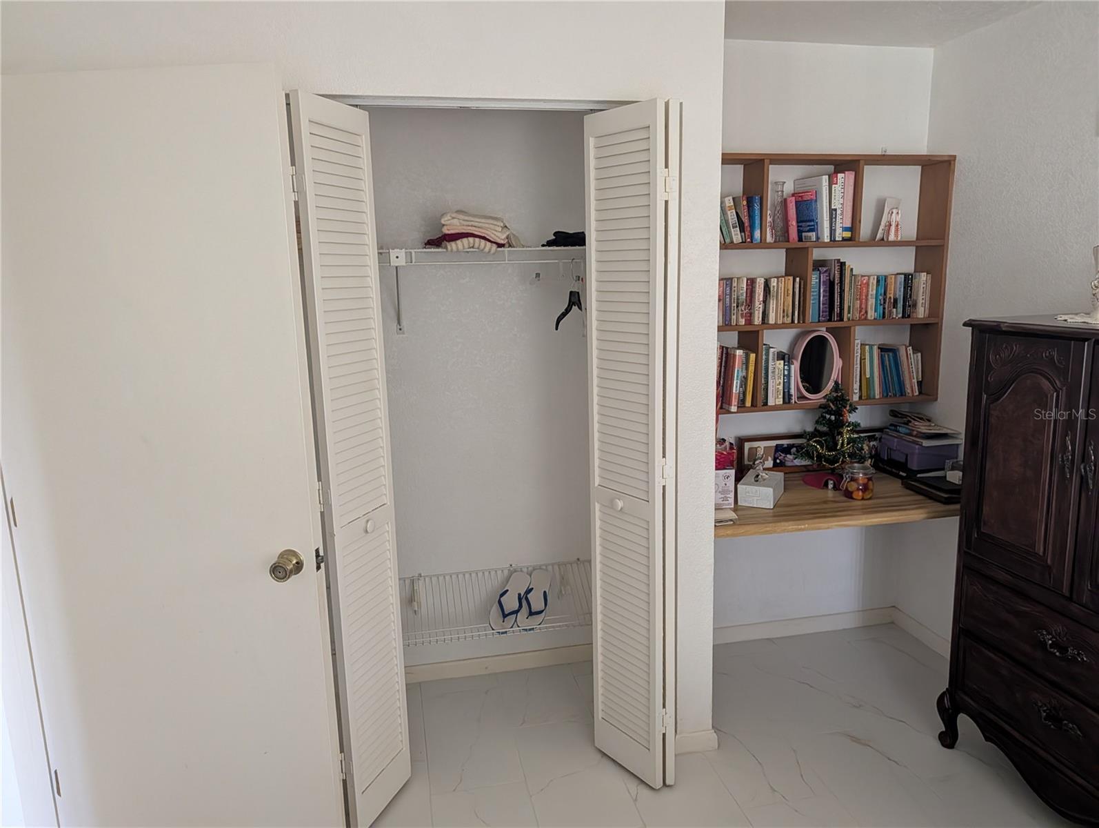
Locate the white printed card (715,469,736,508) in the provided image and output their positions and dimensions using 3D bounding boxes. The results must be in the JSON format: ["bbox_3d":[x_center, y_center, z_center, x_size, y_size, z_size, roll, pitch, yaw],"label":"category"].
[{"bbox_3d":[0.614,0.261,2.773,0.100,0.137,0.080,-2,11,-1],"label":"white printed card"}]

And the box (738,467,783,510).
[{"bbox_3d":[0.791,0.278,2.836,0.121,0.076,0.220,4,12,26],"label":"box"}]

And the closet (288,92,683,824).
[{"bbox_3d":[-0.208,0.112,2.509,1.150,2.070,0.850,-3,11,-11],"label":"closet"}]

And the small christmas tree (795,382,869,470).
[{"bbox_3d":[1.133,0.067,3.019,0.285,0.375,0.280,0,11,5],"label":"small christmas tree"}]

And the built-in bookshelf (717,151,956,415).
[{"bbox_3d":[0.986,-0.505,2.998,1.180,0.962,0.170,-3,11,-11],"label":"built-in bookshelf"}]

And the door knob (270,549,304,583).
[{"bbox_3d":[-0.620,0.360,1.792,0.066,0.066,0.062,-1,11,4],"label":"door knob"}]

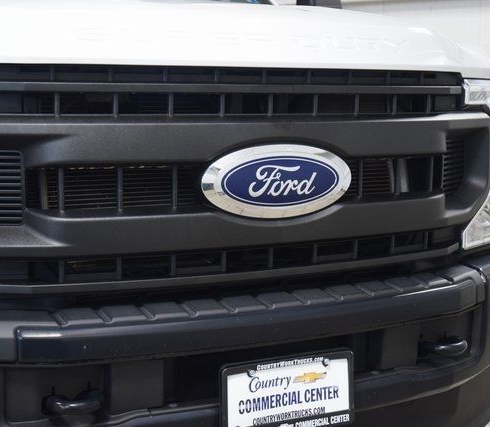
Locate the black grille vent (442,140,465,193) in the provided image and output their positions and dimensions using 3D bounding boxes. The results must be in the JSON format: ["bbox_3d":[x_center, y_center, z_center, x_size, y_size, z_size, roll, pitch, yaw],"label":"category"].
[{"bbox_3d":[0.524,-0.114,2.283,0.045,0.140,0.148,7,10,41],"label":"black grille vent"}]

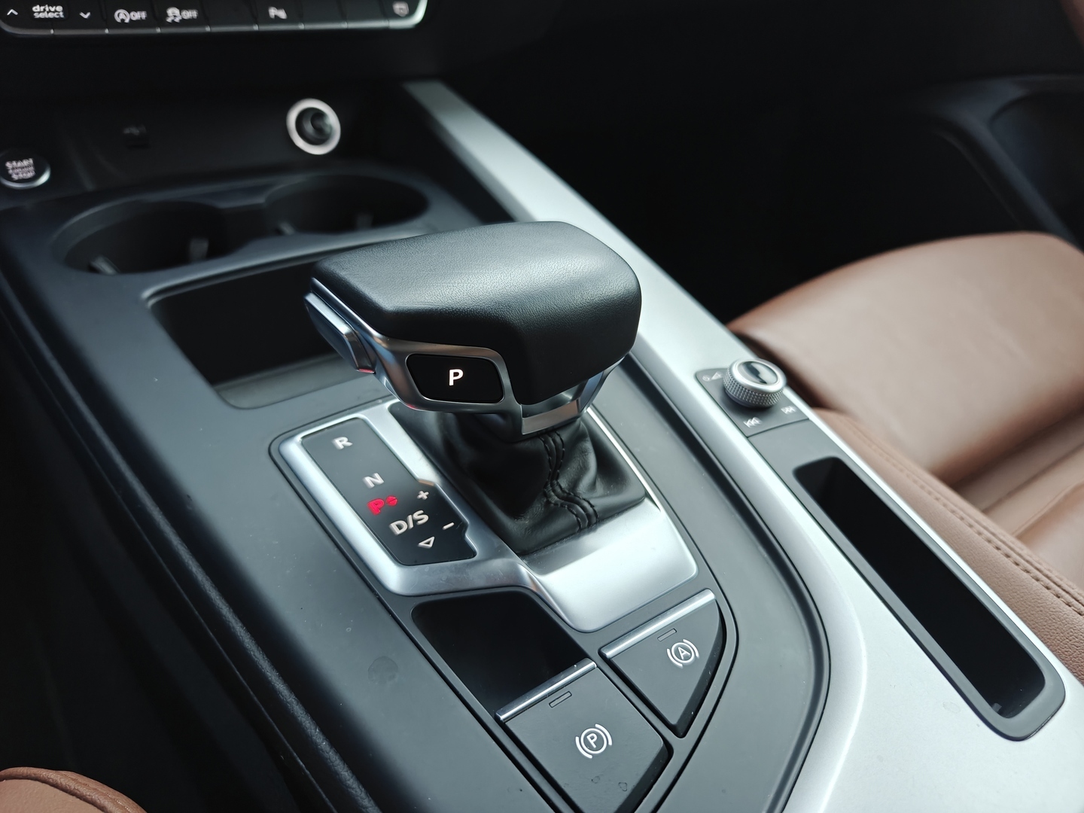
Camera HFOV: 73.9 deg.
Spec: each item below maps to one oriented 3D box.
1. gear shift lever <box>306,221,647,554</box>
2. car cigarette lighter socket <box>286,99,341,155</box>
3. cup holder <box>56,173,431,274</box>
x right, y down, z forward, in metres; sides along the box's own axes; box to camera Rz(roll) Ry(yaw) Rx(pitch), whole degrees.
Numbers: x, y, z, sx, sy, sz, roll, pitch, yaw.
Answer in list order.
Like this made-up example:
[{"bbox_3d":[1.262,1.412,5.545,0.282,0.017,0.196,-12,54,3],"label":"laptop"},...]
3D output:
[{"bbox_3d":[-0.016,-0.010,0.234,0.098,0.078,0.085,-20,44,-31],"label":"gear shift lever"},{"bbox_3d":[-0.144,-0.172,0.446,0.031,0.031,0.022,-18,21,-29],"label":"car cigarette lighter socket"},{"bbox_3d":[-0.152,-0.075,0.393,0.183,0.061,0.087,-20,41,-31],"label":"cup holder"}]

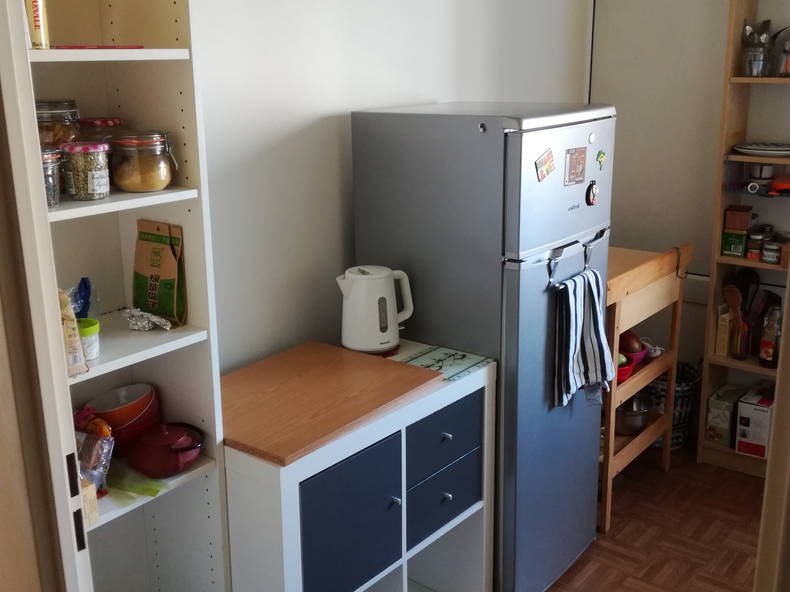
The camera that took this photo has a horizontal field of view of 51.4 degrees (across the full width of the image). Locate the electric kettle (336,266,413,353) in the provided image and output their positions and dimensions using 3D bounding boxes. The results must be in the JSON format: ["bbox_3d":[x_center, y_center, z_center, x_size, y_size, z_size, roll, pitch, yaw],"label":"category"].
[{"bbox_3d":[-0.054,0.038,2.284,0.226,0.234,0.161,-6,16,-21],"label":"electric kettle"}]

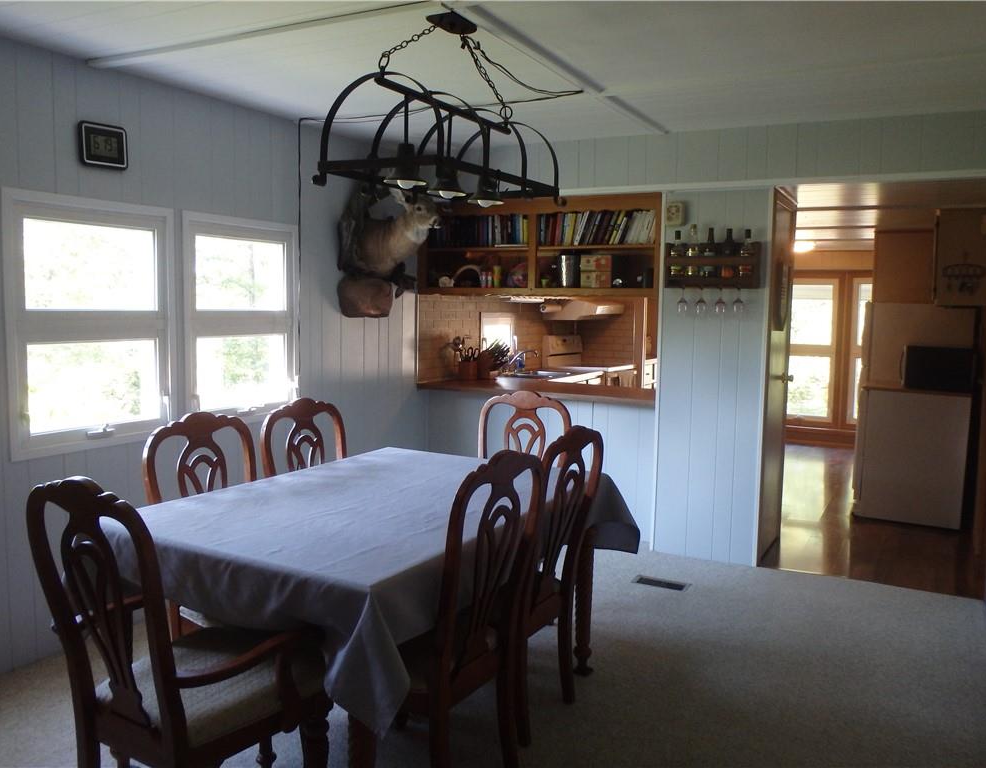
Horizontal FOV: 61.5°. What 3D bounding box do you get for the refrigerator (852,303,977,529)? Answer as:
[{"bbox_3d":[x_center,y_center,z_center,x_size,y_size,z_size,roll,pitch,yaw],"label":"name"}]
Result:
[{"bbox_3d":[2.971,0.184,5.851,0.648,1.473,0.680,4,7,28],"label":"refrigerator"}]

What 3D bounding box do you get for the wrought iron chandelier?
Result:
[{"bbox_3d":[-0.138,-0.954,2.894,0.478,0.587,0.943,4,7,28],"label":"wrought iron chandelier"}]

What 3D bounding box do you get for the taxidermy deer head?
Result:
[{"bbox_3d":[-0.563,-0.866,4.808,0.529,0.536,0.392,3,6,18],"label":"taxidermy deer head"}]

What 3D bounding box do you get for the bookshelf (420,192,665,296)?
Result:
[{"bbox_3d":[0.298,-0.860,5.242,1.641,0.606,0.300,4,7,28],"label":"bookshelf"}]

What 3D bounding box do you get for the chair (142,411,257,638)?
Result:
[{"bbox_3d":[-0.800,0.632,2.842,0.560,1.044,0.500,4,7,28],"label":"chair"}]

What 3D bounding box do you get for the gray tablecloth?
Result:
[{"bbox_3d":[-0.354,0.546,2.867,1.196,0.355,1.711,4,7,28],"label":"gray tablecloth"}]

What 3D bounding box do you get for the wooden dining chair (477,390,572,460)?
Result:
[{"bbox_3d":[0.015,0.573,3.571,0.560,1.044,0.580,4,7,28],"label":"wooden dining chair"}]

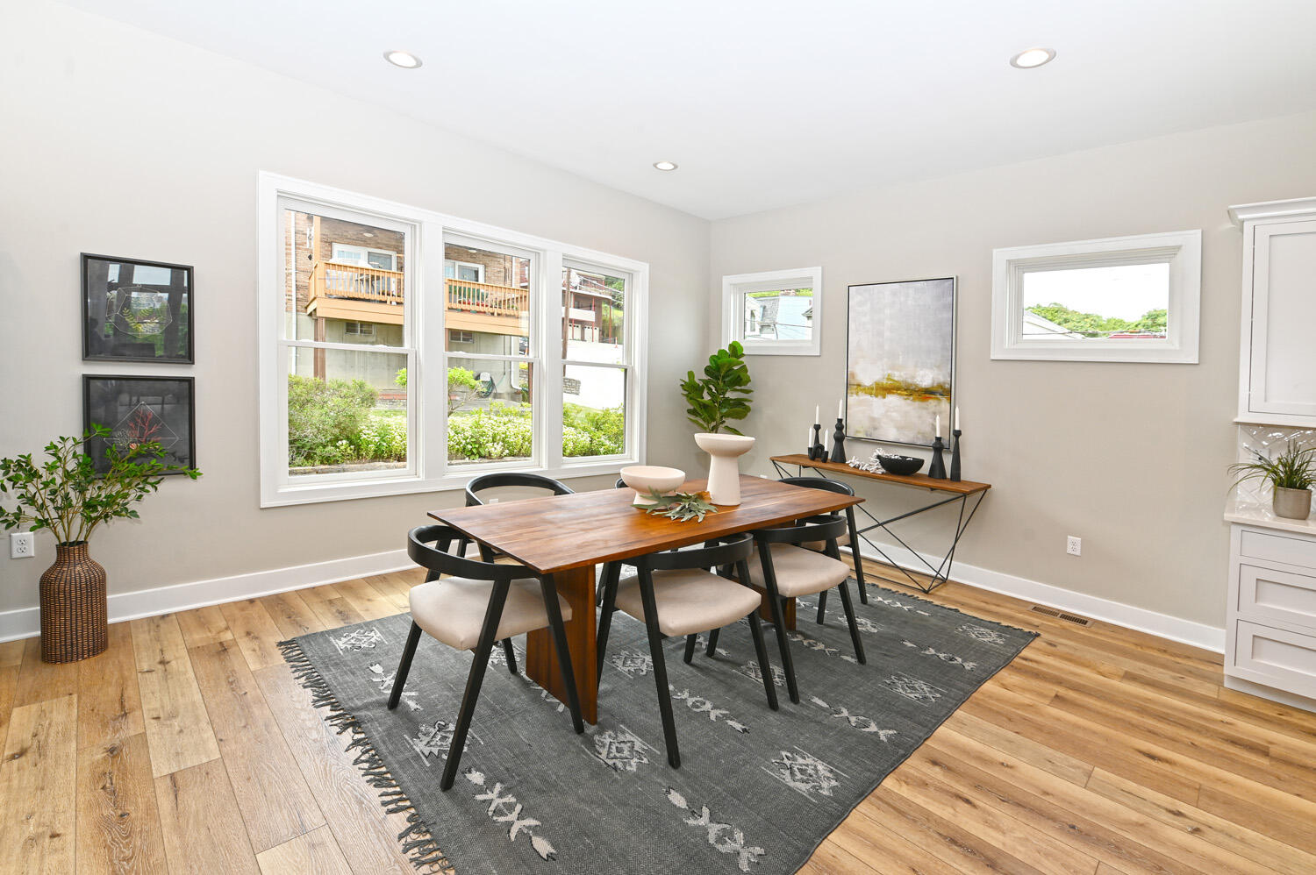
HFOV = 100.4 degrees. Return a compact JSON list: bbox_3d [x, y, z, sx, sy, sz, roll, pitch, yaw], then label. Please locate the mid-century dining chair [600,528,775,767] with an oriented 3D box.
[{"bbox_3d":[0.125,0.774,2.320,0.644,0.760,0.577,-2,6,-44],"label":"mid-century dining chair"}]

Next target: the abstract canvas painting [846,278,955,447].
[{"bbox_3d":[1.999,-0.609,4.580,0.050,1.350,0.892,-6,8,-44],"label":"abstract canvas painting"}]

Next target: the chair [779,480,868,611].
[{"bbox_3d":[0.954,0.679,3.568,0.577,0.765,0.640,-2,6,-44],"label":"chair"}]

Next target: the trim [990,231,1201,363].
[{"bbox_3d":[2.973,-0.933,3.810,1.126,0.805,0.100,6,7,44],"label":"trim"}]

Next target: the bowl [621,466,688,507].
[{"bbox_3d":[-0.015,0.261,2.780,0.332,0.164,0.332,3,4,0],"label":"bowl"}]

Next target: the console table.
[{"bbox_3d":[1.716,0.670,4.468,0.450,0.788,1.622,-3,8,-44],"label":"console table"}]

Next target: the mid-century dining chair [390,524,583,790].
[{"bbox_3d":[-0.678,0.759,2.189,0.579,0.776,0.628,-1,6,-42],"label":"mid-century dining chair"}]

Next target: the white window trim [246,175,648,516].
[{"bbox_3d":[-1.221,-0.604,4.239,3.024,1.953,0.100,-2,6,-43],"label":"white window trim"}]

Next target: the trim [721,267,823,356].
[{"bbox_3d":[1.114,-1.231,5.484,0.100,0.811,1.157,-5,10,-45],"label":"trim"}]

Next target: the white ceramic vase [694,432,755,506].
[{"bbox_3d":[0.368,0.174,2.914,0.322,0.350,0.322,3,4,0],"label":"white ceramic vase"}]

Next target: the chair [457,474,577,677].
[{"bbox_3d":[-0.820,0.635,3.190,0.640,0.760,0.580,-2,6,-44],"label":"chair"}]

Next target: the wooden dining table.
[{"bbox_3d":[0.111,0.730,2.853,2.225,0.770,0.927,-2,6,-44],"label":"wooden dining table"}]

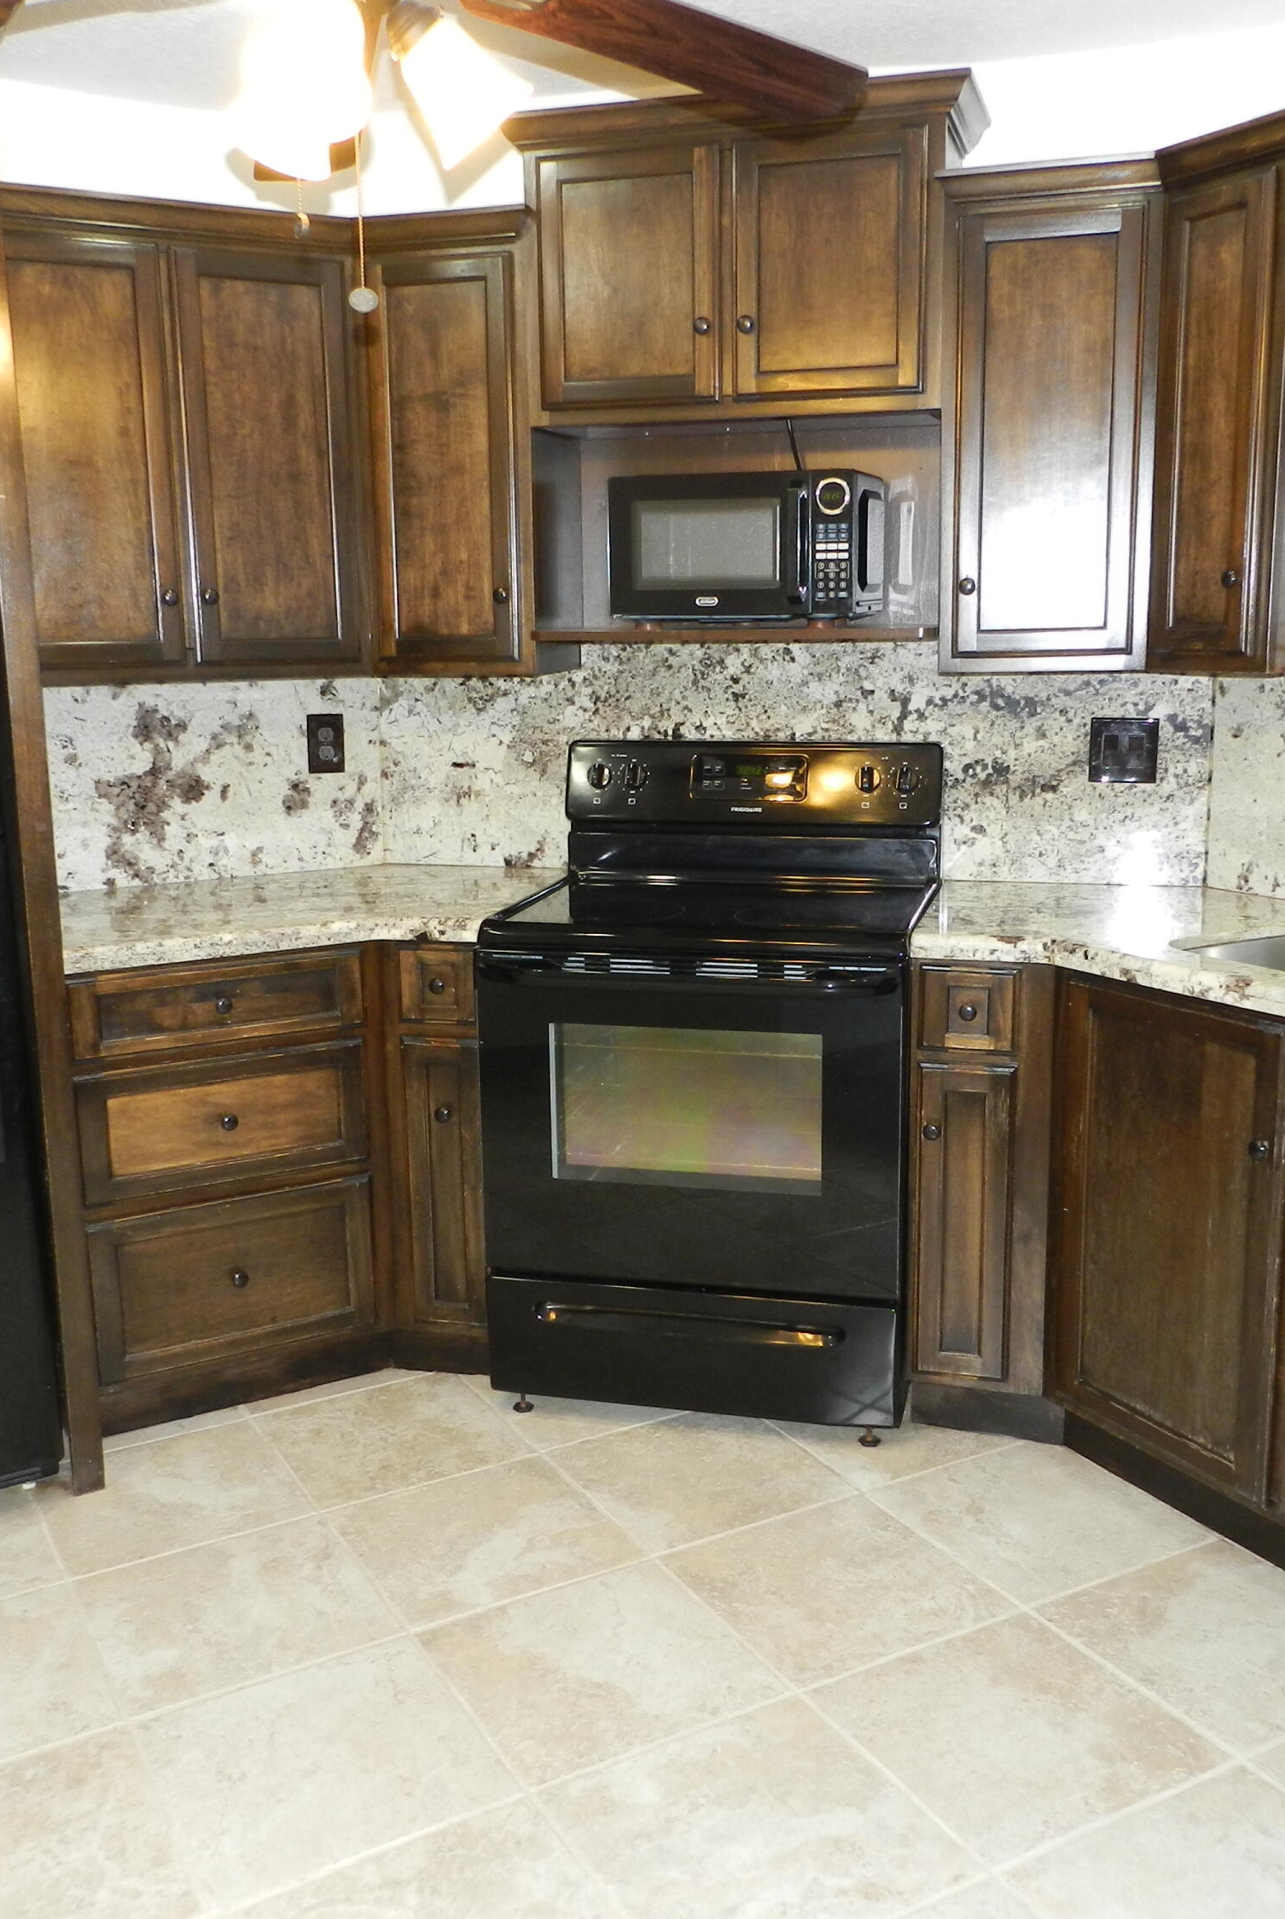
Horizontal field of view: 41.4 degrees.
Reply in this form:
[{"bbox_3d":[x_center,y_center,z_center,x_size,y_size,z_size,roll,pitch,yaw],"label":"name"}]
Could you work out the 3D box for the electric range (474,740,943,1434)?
[{"bbox_3d":[0.163,0.201,3.296,0.765,1.180,0.680,2,12,17],"label":"electric range"}]

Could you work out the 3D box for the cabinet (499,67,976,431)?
[{"bbox_3d":[0.195,-1.278,3.179,0.830,0.550,0.380,2,11,16],"label":"cabinet"}]

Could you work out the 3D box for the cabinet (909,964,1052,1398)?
[{"bbox_3d":[0.656,0.330,3.176,0.245,0.765,0.600,2,11,16],"label":"cabinet"}]

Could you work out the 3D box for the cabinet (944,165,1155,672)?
[{"bbox_3d":[0.731,-0.930,3.043,0.360,0.820,0.320,2,11,16],"label":"cabinet"}]

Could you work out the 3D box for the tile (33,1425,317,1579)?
[{"bbox_3d":[-0.802,0.906,2.874,0.402,0.011,0.398,-7,13,-28],"label":"tile"}]

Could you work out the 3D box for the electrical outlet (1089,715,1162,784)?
[{"bbox_3d":[0.948,-0.408,3.345,0.126,0.122,0.010,2,11,16],"label":"electrical outlet"}]

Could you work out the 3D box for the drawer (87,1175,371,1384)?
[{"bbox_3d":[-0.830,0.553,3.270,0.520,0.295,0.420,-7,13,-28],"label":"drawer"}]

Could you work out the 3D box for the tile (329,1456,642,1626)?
[{"bbox_3d":[-0.255,0.924,2.716,0.395,0.012,0.395,-7,12,-28],"label":"tile"}]

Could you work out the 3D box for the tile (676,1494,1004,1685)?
[{"bbox_3d":[0.288,0.943,2.562,0.395,0.012,0.395,-7,12,-28],"label":"tile"}]

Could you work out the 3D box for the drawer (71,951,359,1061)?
[{"bbox_3d":[-0.831,0.050,3.153,0.512,0.134,0.380,-7,12,-28],"label":"drawer"}]

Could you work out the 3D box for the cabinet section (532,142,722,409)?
[{"bbox_3d":[0.013,-1.276,3.272,0.347,0.442,0.310,2,11,14],"label":"cabinet section"}]

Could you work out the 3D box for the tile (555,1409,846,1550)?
[{"bbox_3d":[0.094,0.881,2.906,0.395,0.012,0.395,-7,12,-28],"label":"tile"}]

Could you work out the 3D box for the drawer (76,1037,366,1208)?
[{"bbox_3d":[-0.828,0.259,3.192,0.512,0.228,0.380,-7,12,-28],"label":"drawer"}]

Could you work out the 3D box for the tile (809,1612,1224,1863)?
[{"bbox_3d":[0.486,1.011,2.233,0.402,0.011,0.398,-7,13,-28],"label":"tile"}]

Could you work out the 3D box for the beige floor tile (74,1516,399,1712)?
[{"bbox_3d":[-0.605,0.966,2.527,0.395,0.012,0.395,-7,12,-28],"label":"beige floor tile"}]

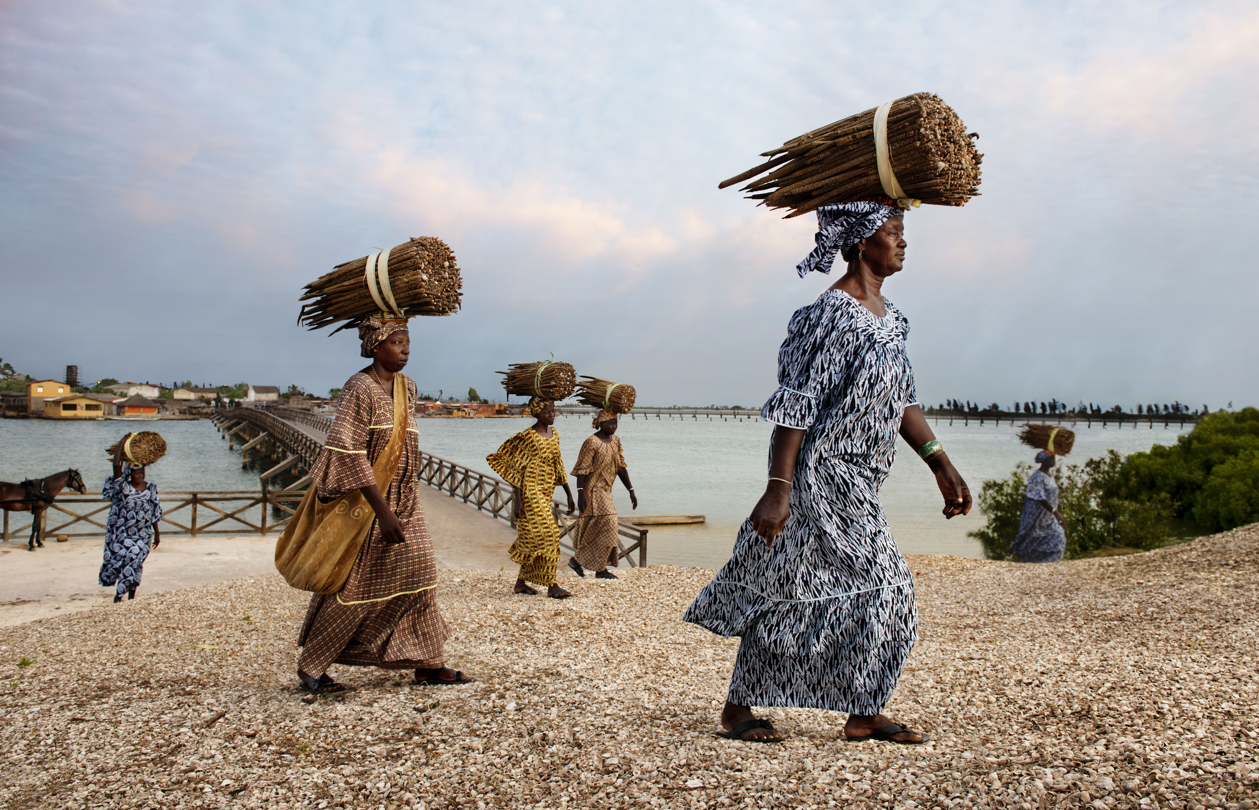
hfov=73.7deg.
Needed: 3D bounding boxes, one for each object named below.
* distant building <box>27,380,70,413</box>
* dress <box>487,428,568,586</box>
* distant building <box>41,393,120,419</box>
[{"bbox_3d":[-131.587,-1.780,190.000,7.800,7.600,8.500,1,0,-39],"label":"distant building"},{"bbox_3d":[-0.867,0.859,7.150,0.500,1.330,0.580,0,0,33],"label":"dress"},{"bbox_3d":[-116.104,0.158,177.000,9.000,4.700,9.500,1,0,40],"label":"distant building"}]

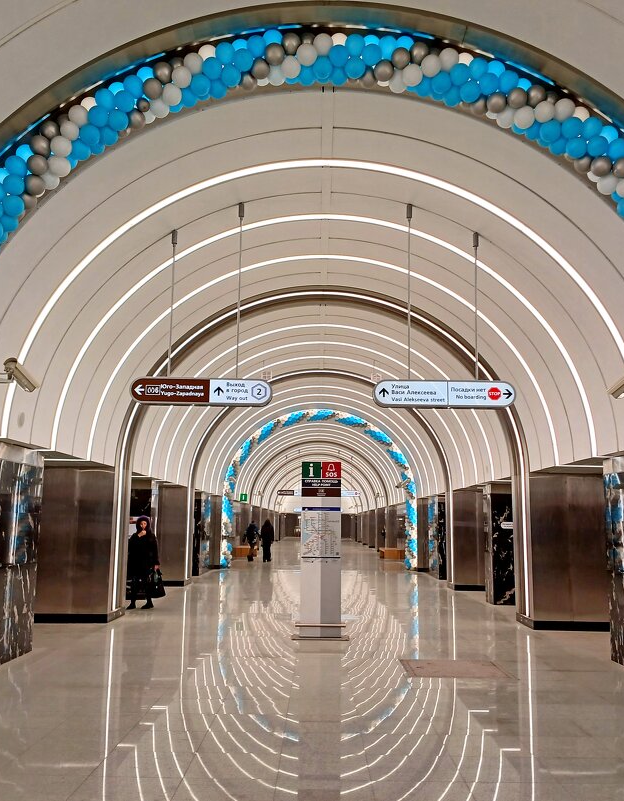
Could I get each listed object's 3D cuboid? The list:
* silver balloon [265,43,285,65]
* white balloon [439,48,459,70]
[{"bbox_3d":[-0.306,-2.906,6.738,0.167,0.167,0.175,1,-9,0],"label":"silver balloon"},{"bbox_3d":[1.158,-2.884,6.795,0.176,0.181,0.186,1,-9,1],"label":"white balloon"}]

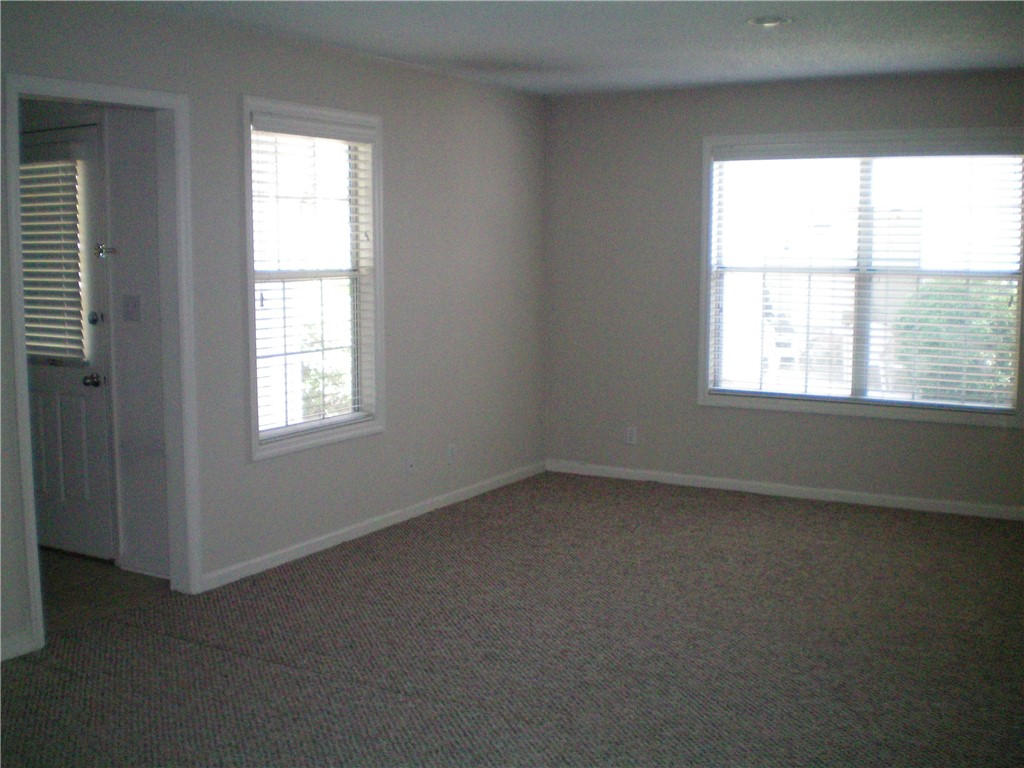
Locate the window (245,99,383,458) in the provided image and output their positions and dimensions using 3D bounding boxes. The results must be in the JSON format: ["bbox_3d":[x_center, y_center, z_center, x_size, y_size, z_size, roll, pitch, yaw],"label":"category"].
[{"bbox_3d":[-0.936,-0.499,5.303,0.110,1.580,0.975,4,8,30],"label":"window"}]

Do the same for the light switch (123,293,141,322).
[{"bbox_3d":[-1.631,-0.324,4.822,0.110,0.115,0.014,4,8,30],"label":"light switch"}]

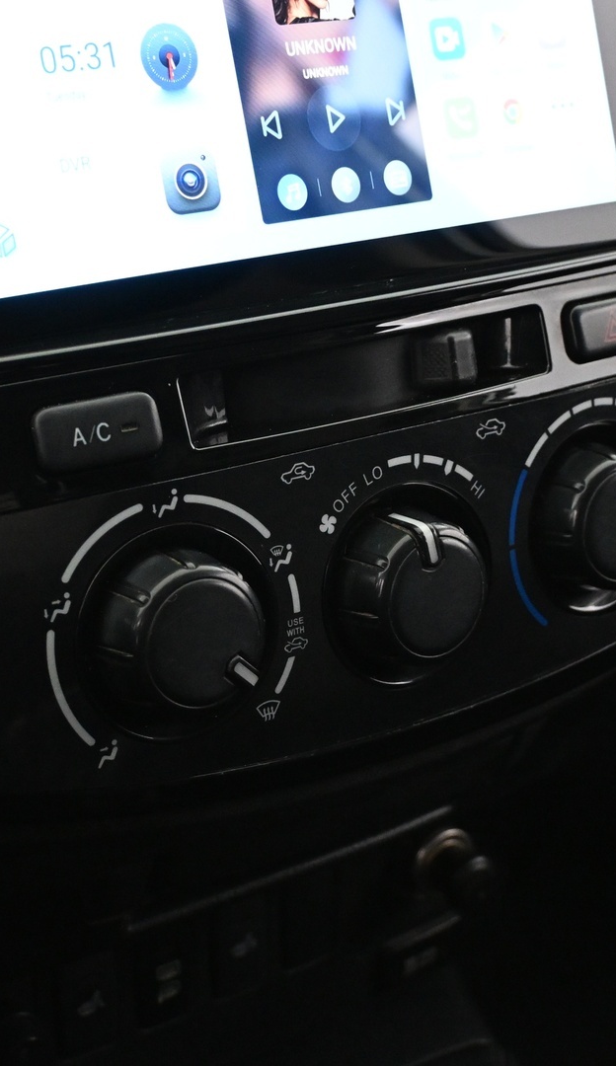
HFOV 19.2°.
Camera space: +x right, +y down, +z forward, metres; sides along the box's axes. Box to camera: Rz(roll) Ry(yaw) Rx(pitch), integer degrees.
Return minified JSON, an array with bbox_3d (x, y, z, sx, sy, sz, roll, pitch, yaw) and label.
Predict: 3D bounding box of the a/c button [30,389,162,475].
[{"bbox_3d":[-0.049,-0.023,0.417,0.030,0.014,0.006,-14,11,-31],"label":"a/c button"}]

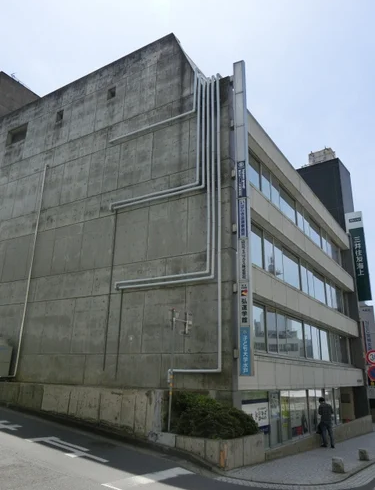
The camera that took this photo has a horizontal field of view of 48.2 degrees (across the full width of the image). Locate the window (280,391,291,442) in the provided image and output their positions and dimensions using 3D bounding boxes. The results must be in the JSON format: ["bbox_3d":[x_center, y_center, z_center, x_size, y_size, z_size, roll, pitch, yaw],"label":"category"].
[{"bbox_3d":[4.002,6.979,17.086,0.080,1.931,1.085,-10,-21,31],"label":"window"}]

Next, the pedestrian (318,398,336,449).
[{"bbox_3d":[5.048,6.487,15.337,0.520,1.700,0.420,5,-18,-11],"label":"pedestrian"}]

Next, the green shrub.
[{"bbox_3d":[0.825,4.465,10.971,1.650,1.050,2.300,-10,-21,31],"label":"green shrub"}]

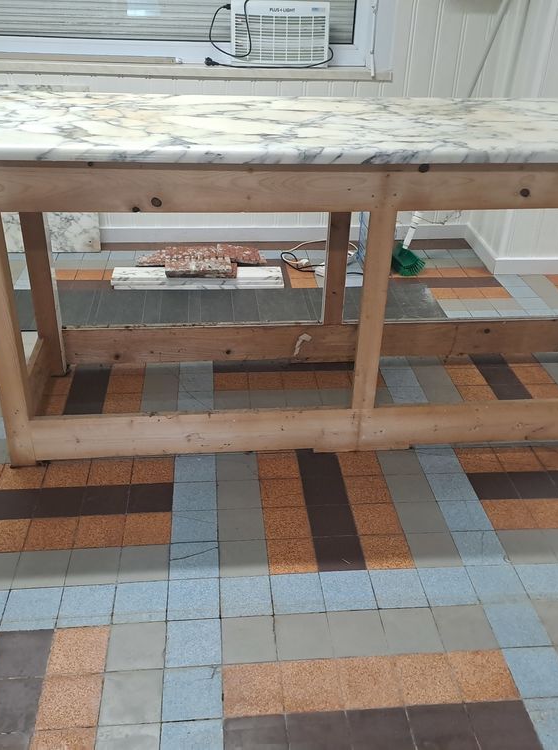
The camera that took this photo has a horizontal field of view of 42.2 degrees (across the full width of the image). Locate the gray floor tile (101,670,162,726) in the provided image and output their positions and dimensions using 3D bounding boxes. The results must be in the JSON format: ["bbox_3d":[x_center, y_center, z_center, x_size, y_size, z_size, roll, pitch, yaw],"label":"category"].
[{"bbox_3d":[-0.293,0.648,1.448,0.120,0.010,0.120,-1,30,-5],"label":"gray floor tile"}]

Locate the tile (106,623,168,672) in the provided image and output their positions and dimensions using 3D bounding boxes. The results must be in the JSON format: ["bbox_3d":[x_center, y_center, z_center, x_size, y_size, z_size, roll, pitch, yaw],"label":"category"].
[{"bbox_3d":[-0.313,0.601,1.594,0.122,0.010,0.122,-1,31,-5],"label":"tile"}]

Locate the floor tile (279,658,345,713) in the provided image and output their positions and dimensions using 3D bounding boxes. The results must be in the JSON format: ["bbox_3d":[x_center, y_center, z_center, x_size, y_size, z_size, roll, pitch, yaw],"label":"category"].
[{"bbox_3d":[0.055,0.545,1.261,0.101,0.010,0.101,-1,30,-5],"label":"floor tile"}]

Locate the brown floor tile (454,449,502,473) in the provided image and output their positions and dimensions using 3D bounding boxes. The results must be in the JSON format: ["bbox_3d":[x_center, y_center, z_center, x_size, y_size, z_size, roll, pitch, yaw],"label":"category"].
[{"bbox_3d":[0.509,0.221,1.838,0.101,0.010,0.101,-1,30,-5],"label":"brown floor tile"}]

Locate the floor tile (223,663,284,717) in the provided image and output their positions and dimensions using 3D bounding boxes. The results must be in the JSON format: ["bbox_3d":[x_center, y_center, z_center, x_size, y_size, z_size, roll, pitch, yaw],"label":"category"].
[{"bbox_3d":[-0.047,0.553,1.265,0.103,0.011,0.103,-1,31,-5],"label":"floor tile"}]

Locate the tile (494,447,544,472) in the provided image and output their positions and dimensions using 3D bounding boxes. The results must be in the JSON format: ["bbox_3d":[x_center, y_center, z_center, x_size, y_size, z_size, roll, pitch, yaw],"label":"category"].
[{"bbox_3d":[0.737,0.263,2.222,0.122,0.010,0.122,-1,31,-5],"label":"tile"}]

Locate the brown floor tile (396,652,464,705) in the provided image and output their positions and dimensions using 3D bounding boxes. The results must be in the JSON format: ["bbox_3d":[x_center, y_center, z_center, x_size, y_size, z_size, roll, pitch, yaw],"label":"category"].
[{"bbox_3d":[0.318,0.656,1.560,0.124,0.010,0.124,-1,31,-5],"label":"brown floor tile"}]

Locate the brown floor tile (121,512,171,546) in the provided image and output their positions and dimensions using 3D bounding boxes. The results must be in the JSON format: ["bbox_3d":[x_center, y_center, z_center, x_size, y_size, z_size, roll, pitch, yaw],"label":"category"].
[{"bbox_3d":[-0.292,0.347,1.603,0.103,0.011,0.103,-1,31,-5],"label":"brown floor tile"}]

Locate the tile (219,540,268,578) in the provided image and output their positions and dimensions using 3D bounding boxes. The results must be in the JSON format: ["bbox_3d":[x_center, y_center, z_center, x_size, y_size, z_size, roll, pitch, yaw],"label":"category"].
[{"bbox_3d":[-0.091,0.470,1.829,0.122,0.010,0.122,-1,31,-5],"label":"tile"}]

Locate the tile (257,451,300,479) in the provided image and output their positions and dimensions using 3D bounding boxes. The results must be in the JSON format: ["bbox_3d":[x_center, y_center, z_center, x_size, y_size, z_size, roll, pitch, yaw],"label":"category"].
[{"bbox_3d":[-0.002,0.277,2.175,0.124,0.010,0.124,-1,31,-5],"label":"tile"}]

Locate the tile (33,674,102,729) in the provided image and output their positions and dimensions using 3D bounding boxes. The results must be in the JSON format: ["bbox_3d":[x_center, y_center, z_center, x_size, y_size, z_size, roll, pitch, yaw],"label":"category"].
[{"bbox_3d":[-0.429,0.674,1.488,0.124,0.010,0.124,-1,31,-5],"label":"tile"}]

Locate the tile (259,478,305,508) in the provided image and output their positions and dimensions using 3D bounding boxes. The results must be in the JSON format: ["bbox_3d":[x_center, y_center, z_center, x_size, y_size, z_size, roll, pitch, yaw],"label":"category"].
[{"bbox_3d":[0.010,0.341,2.069,0.124,0.010,0.124,-1,31,-5],"label":"tile"}]

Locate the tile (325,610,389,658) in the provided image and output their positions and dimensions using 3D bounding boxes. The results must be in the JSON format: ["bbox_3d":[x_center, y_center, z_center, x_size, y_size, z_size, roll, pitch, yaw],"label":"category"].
[{"bbox_3d":[0.181,0.595,1.654,0.124,0.010,0.124,-1,31,-5],"label":"tile"}]

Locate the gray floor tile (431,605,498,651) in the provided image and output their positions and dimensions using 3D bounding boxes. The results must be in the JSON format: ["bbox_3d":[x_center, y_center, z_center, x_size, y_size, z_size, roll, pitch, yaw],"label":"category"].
[{"bbox_3d":[0.424,0.584,1.661,0.122,0.010,0.122,-1,31,-5],"label":"gray floor tile"}]

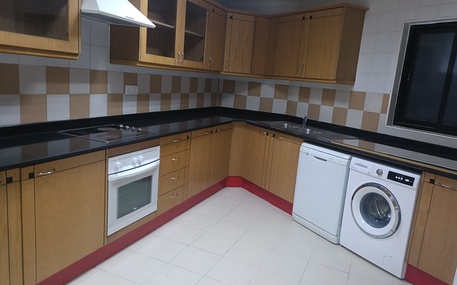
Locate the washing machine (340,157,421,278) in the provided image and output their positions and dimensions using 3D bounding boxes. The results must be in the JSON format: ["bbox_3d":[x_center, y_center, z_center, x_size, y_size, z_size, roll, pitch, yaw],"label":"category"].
[{"bbox_3d":[1.450,0.580,2.854,0.570,0.833,0.610,-2,12,-31],"label":"washing machine"}]

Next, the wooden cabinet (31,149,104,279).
[{"bbox_3d":[-1.268,0.412,2.239,0.570,0.732,0.570,9,11,23],"label":"wooden cabinet"}]

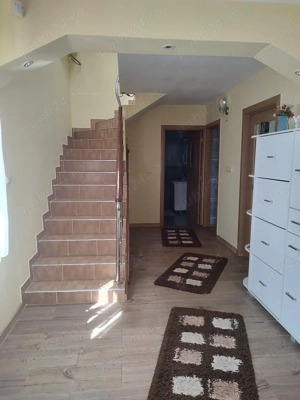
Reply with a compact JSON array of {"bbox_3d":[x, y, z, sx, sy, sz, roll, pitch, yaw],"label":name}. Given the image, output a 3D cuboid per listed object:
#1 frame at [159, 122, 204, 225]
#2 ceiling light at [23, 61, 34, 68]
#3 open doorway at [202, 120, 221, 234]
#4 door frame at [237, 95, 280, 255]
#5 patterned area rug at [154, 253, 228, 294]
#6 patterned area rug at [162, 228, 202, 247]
[{"bbox_3d":[0.667,-0.486,5.720,0.904,2.038,0.147,-1,9,-5],"label":"frame"},{"bbox_3d":[-0.827,-0.928,1.886,0.075,0.025,0.075,-26,10,-1],"label":"ceiling light"},{"bbox_3d":[1.206,-0.425,5.302,0.147,2.038,0.837,-1,9,-5],"label":"open doorway"},{"bbox_3d":[1.352,-0.152,3.478,0.108,2.044,0.911,-1,9,-5],"label":"door frame"},{"bbox_3d":[0.573,0.872,3.483,0.598,0.025,1.137,4,10,26],"label":"patterned area rug"},{"bbox_3d":[0.521,0.651,4.935,0.613,0.025,1.117,0,9,1],"label":"patterned area rug"}]

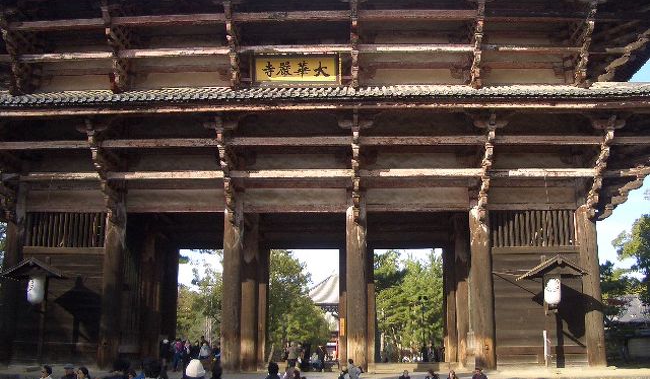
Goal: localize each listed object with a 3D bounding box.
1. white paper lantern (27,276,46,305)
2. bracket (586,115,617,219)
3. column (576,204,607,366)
[{"bbox_3d":[-13.011,4.573,29.600,0.800,1.230,0.800,0,-12,2],"label":"white paper lantern"},{"bbox_3d":[12.657,-0.892,30.034,0.500,3.900,4.250,0,-15,2],"label":"bracket"},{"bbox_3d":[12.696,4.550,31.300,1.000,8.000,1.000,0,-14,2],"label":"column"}]

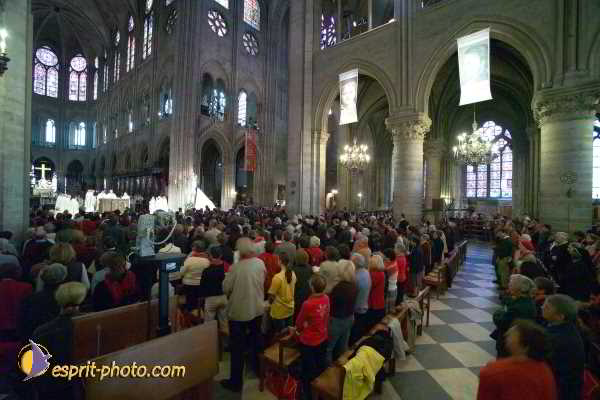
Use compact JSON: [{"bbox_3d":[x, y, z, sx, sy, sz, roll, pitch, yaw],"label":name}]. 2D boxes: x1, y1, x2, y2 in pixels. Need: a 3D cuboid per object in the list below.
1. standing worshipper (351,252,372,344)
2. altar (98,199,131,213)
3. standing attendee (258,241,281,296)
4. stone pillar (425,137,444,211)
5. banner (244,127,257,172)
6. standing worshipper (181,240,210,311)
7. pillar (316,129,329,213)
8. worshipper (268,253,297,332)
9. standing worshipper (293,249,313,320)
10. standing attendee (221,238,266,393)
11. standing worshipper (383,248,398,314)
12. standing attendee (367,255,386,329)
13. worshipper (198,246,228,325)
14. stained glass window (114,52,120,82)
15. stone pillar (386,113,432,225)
[{"bbox_3d":[0.770,1.465,3.180,0.290,1.590,0.440,1,0,39],"label":"standing worshipper"},{"bbox_3d":[-14.300,0.450,19.300,1.100,1.050,1.900,1,0,39],"label":"altar"},{"bbox_3d":[-0.509,1.456,4.052,0.340,1.600,0.480,1,0,43],"label":"standing attendee"},{"bbox_3d":[8.880,-0.830,16.500,1.150,6.400,1.150,1,0,38],"label":"stone pillar"},{"bbox_3d":[-6.140,-6.200,31.000,0.100,5.600,1.800,1,0,39],"label":"banner"},{"bbox_3d":[-1.577,1.390,3.750,0.340,1.550,0.440,1,0,44],"label":"standing worshipper"},{"bbox_3d":[1.347,-1.048,15.400,0.700,6.468,0.700,1,0,0],"label":"pillar"},{"bbox_3d":[-0.251,1.463,3.302,0.330,1.540,0.430,1,0,44],"label":"worshipper"},{"bbox_3d":[0.032,1.431,3.400,0.440,1.530,0.340,1,0,-44],"label":"standing worshipper"},{"bbox_3d":[-0.661,1.318,2.880,0.490,1.750,0.350,1,0,-40],"label":"standing attendee"},{"bbox_3d":[1.460,1.510,4.100,0.300,1.530,0.460,1,0,39],"label":"standing worshipper"},{"bbox_3d":[1.025,1.502,3.352,0.340,1.530,0.460,1,0,42],"label":"standing attendee"},{"bbox_3d":[-1.184,1.424,3.402,0.360,1.610,0.480,1,0,44],"label":"worshipper"},{"bbox_3d":[-28.470,-20.670,39.000,2.800,4.500,0.300,1,0,38],"label":"stained glass window"},{"bbox_3d":[5.296,-1.057,12.350,1.750,6.581,1.750,1,0,38],"label":"stone pillar"}]

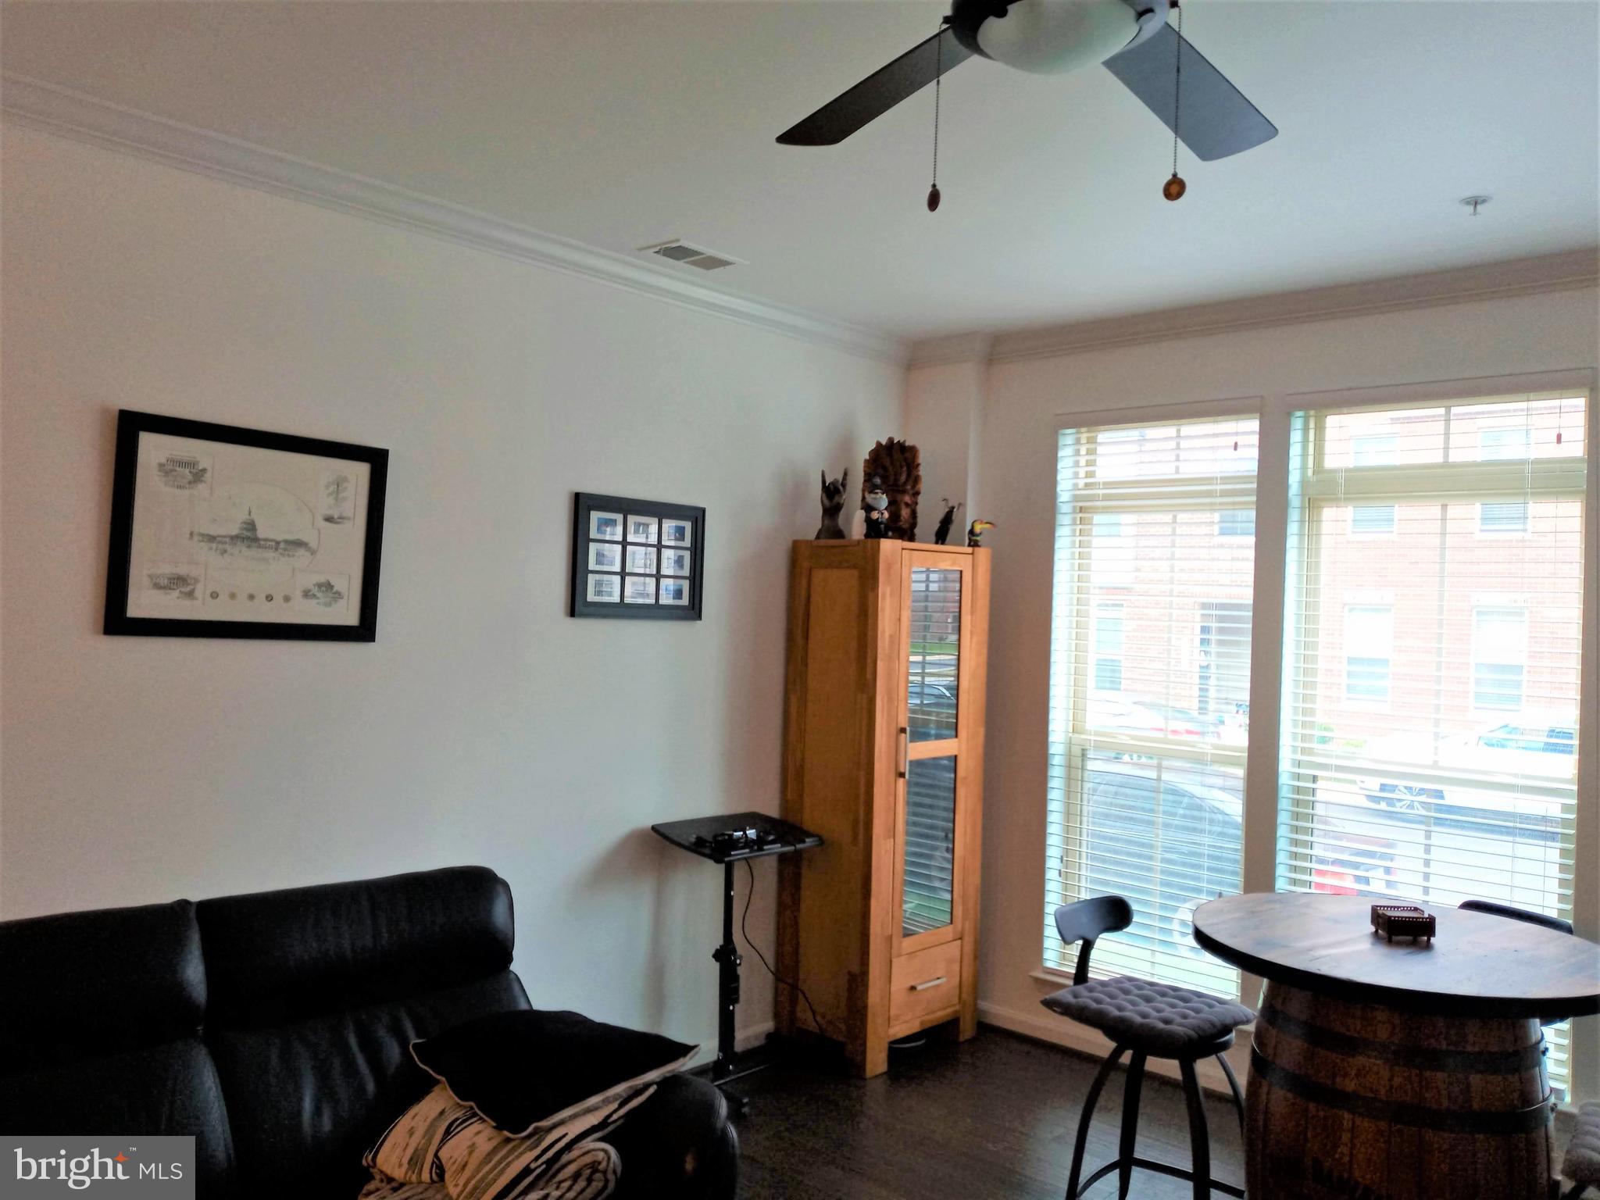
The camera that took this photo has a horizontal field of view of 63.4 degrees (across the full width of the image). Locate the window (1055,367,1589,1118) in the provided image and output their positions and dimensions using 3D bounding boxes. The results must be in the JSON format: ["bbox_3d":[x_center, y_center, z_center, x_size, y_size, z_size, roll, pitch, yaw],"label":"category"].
[{"bbox_3d":[1.648,0.402,4.433,1.796,2.080,0.120,1,-1,43],"label":"window"}]

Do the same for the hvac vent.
[{"bbox_3d":[-0.339,-1.096,4.163,0.205,0.020,0.305,1,-1,43],"label":"hvac vent"}]

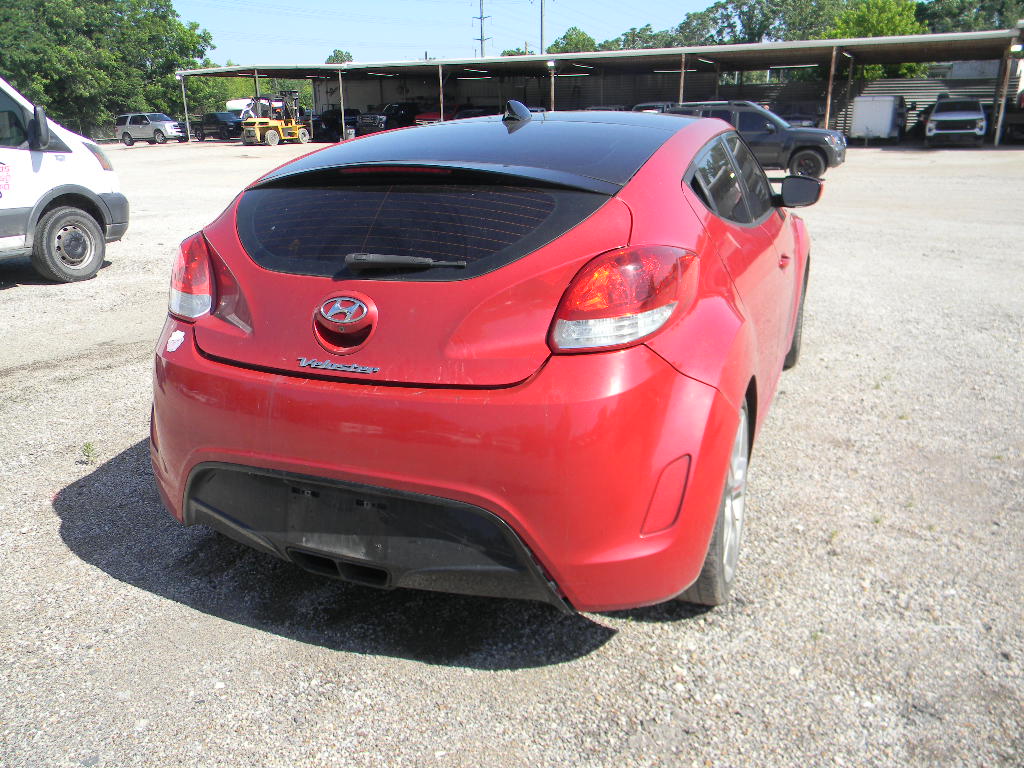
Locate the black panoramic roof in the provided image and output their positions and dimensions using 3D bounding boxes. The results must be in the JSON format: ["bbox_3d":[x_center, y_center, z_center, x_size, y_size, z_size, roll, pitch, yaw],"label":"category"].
[{"bbox_3d":[0.032,-0.845,2.921,1.140,0.230,1.780,6,19,21],"label":"black panoramic roof"}]

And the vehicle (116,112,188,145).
[{"bbox_3d":[-25.400,-18.050,58.500,5.150,1.950,1.980,4,18,16],"label":"vehicle"}]

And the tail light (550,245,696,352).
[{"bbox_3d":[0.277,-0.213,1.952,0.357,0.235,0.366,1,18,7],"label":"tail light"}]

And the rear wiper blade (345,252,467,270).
[{"bbox_3d":[-0.264,-0.289,1.997,0.330,0.045,0.055,6,19,21],"label":"rear wiper blade"}]

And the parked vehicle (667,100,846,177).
[{"bbox_3d":[5.080,-5.330,18.450,4.550,1.820,1.870,5,19,19],"label":"parked vehicle"}]

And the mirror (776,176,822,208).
[{"bbox_3d":[1.342,-0.887,3.858,0.230,0.150,0.140,6,19,21],"label":"mirror"}]

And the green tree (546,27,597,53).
[{"bbox_3d":[4.855,-24.506,67.586,6.300,8.400,6.300,-1,18,0],"label":"green tree"}]

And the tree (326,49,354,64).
[{"bbox_3d":[-14.975,-25.187,72.327,4.800,7.500,4.800,-1,18,0],"label":"tree"}]

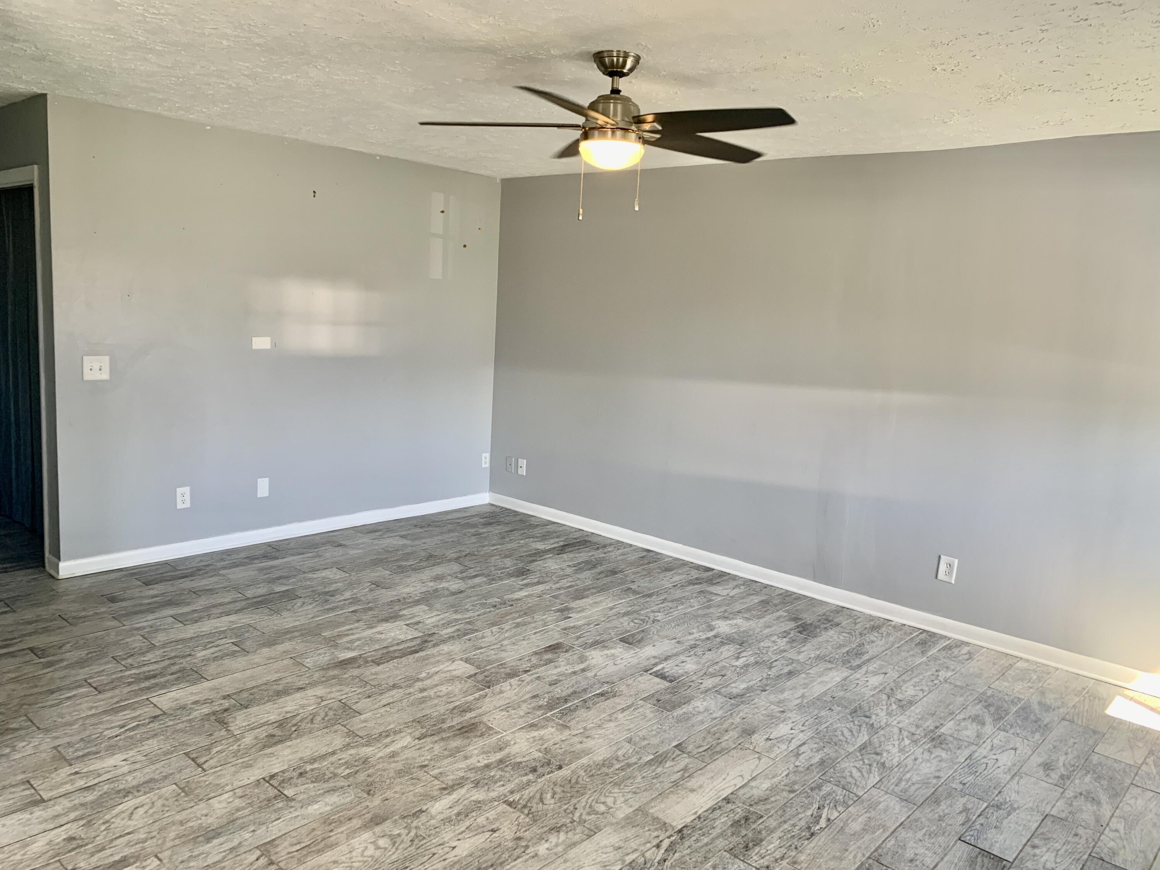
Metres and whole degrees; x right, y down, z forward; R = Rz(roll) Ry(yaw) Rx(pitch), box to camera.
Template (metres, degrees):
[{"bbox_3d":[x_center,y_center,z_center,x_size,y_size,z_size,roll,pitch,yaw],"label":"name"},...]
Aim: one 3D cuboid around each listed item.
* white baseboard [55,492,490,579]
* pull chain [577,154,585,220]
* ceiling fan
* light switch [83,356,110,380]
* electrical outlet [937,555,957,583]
[{"bbox_3d":[-1.706,0.595,5.646,0.016,0.088,2.997,11,12,41],"label":"white baseboard"},{"bbox_3d":[0.007,-0.887,3.110,0.012,0.239,0.012,3,9,0],"label":"pull chain"},{"bbox_3d":[0.098,-1.115,3.024,1.320,0.385,1.320,3,9,0],"label":"ceiling fan"},{"bbox_3d":[-2.516,-0.346,4.534,0.014,0.122,0.123,11,12,41],"label":"light switch"},{"bbox_3d":[1.868,0.685,4.427,0.079,0.123,0.009,11,12,41],"label":"electrical outlet"}]

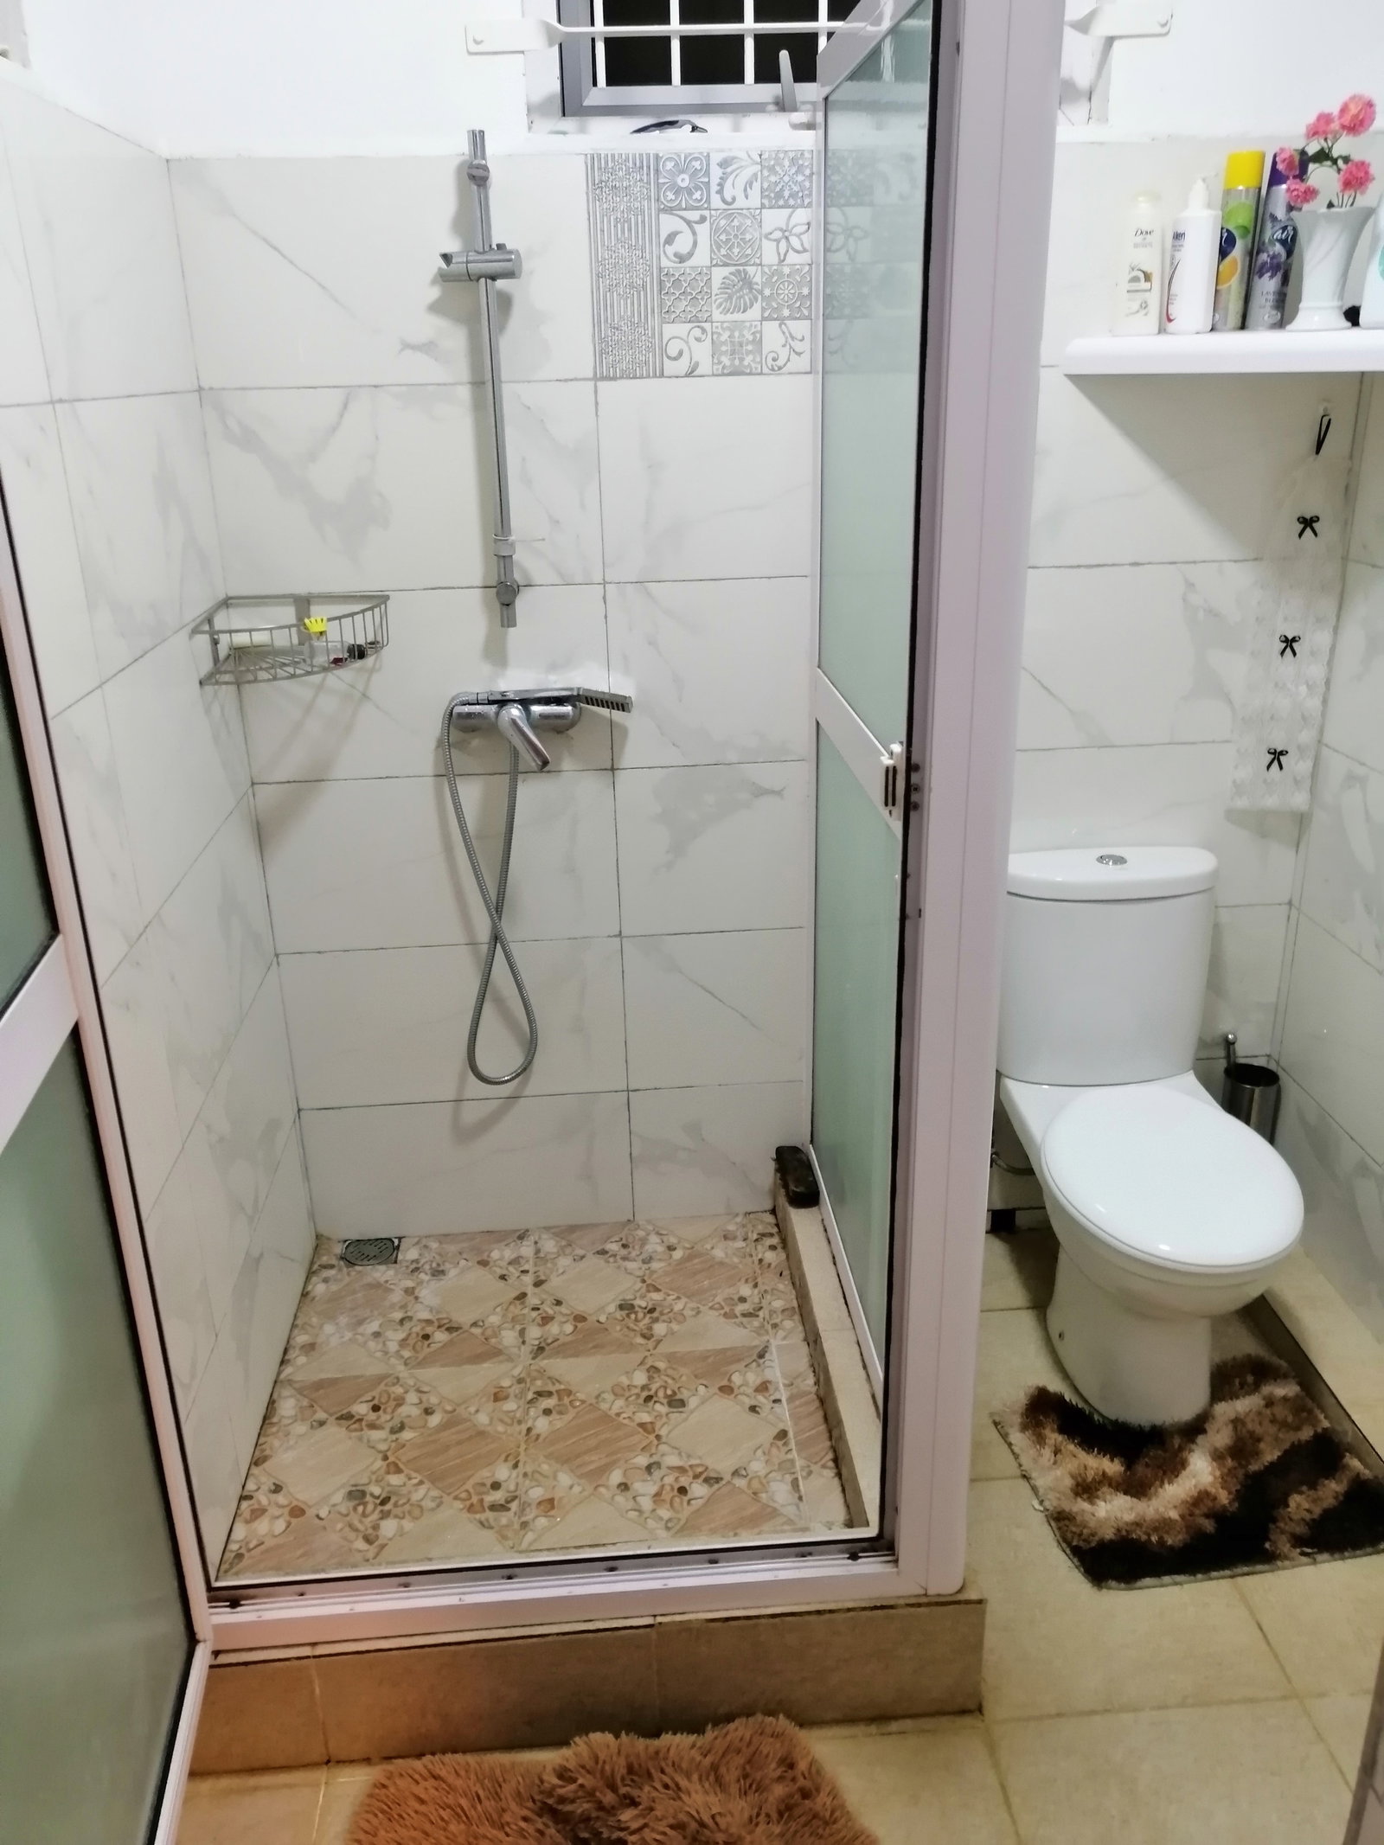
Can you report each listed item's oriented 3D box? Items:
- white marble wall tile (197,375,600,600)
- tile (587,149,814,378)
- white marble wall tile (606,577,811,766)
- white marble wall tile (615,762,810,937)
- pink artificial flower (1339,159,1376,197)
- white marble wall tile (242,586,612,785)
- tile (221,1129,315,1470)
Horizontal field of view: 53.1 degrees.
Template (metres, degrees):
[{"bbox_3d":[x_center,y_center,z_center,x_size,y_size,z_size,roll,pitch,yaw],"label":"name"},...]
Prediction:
[{"bbox_3d":[-0.430,-0.655,2.099,0.583,0.300,0.010,-3,22,-4],"label":"white marble wall tile"},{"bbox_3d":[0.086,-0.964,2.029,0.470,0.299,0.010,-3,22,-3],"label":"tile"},{"bbox_3d":[0.101,-0.407,2.257,0.470,0.302,0.010,-3,22,-3],"label":"white marble wall tile"},{"bbox_3d":[0.172,-0.129,2.364,0.600,0.300,0.010,-3,22,-4],"label":"white marble wall tile"},{"bbox_3d":[0.939,-1.053,1.958,0.046,0.050,0.045,8,24,22],"label":"pink artificial flower"},{"bbox_3d":[-0.423,-0.378,2.213,0.583,0.300,0.010,-3,22,-4],"label":"white marble wall tile"},{"bbox_3d":[-0.676,0.573,2.244,0.010,0.272,0.610,-3,22,-4],"label":"tile"}]

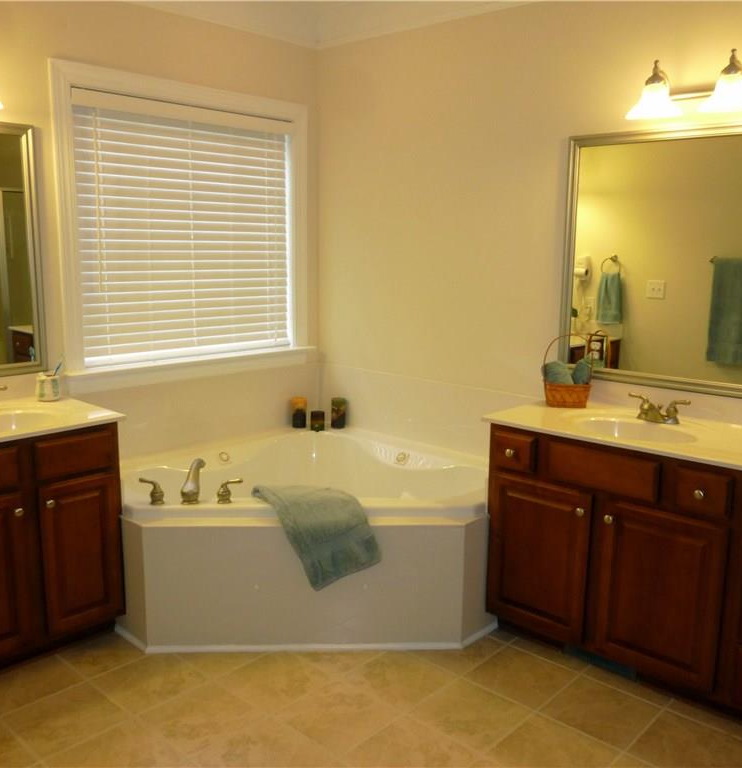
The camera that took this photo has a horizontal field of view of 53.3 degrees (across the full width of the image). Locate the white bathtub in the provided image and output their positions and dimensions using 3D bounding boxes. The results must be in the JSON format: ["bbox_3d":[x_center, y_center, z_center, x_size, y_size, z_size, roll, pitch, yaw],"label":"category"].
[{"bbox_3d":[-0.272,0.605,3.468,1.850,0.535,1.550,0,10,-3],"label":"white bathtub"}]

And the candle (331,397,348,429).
[{"bbox_3d":[-0.171,0.166,4.023,0.076,0.161,0.076,10,13,42],"label":"candle"}]

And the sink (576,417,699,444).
[{"bbox_3d":[0.935,0.222,2.609,0.440,0.140,0.350,9,13,42],"label":"sink"}]

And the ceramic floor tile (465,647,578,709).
[{"bbox_3d":[0.532,1.036,2.626,0.300,0.012,0.300,10,13,42],"label":"ceramic floor tile"}]

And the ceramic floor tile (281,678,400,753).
[{"bbox_3d":[-0.107,1.068,2.364,0.302,0.010,0.302,9,13,42],"label":"ceramic floor tile"}]

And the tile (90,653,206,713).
[{"bbox_3d":[-0.759,1.028,2.551,0.302,0.010,0.302,9,13,42],"label":"tile"}]

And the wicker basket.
[{"bbox_3d":[0.802,-0.045,2.997,0.175,0.268,0.125,3,10,16],"label":"wicker basket"}]

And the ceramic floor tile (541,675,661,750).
[{"bbox_3d":[0.748,1.066,2.406,0.302,0.010,0.302,9,13,42],"label":"ceramic floor tile"}]

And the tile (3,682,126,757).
[{"bbox_3d":[-0.960,1.060,2.335,0.302,0.010,0.302,9,13,42],"label":"tile"}]

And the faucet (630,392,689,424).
[{"bbox_3d":[1.057,0.098,2.735,0.231,0.085,0.125,10,13,42],"label":"faucet"}]

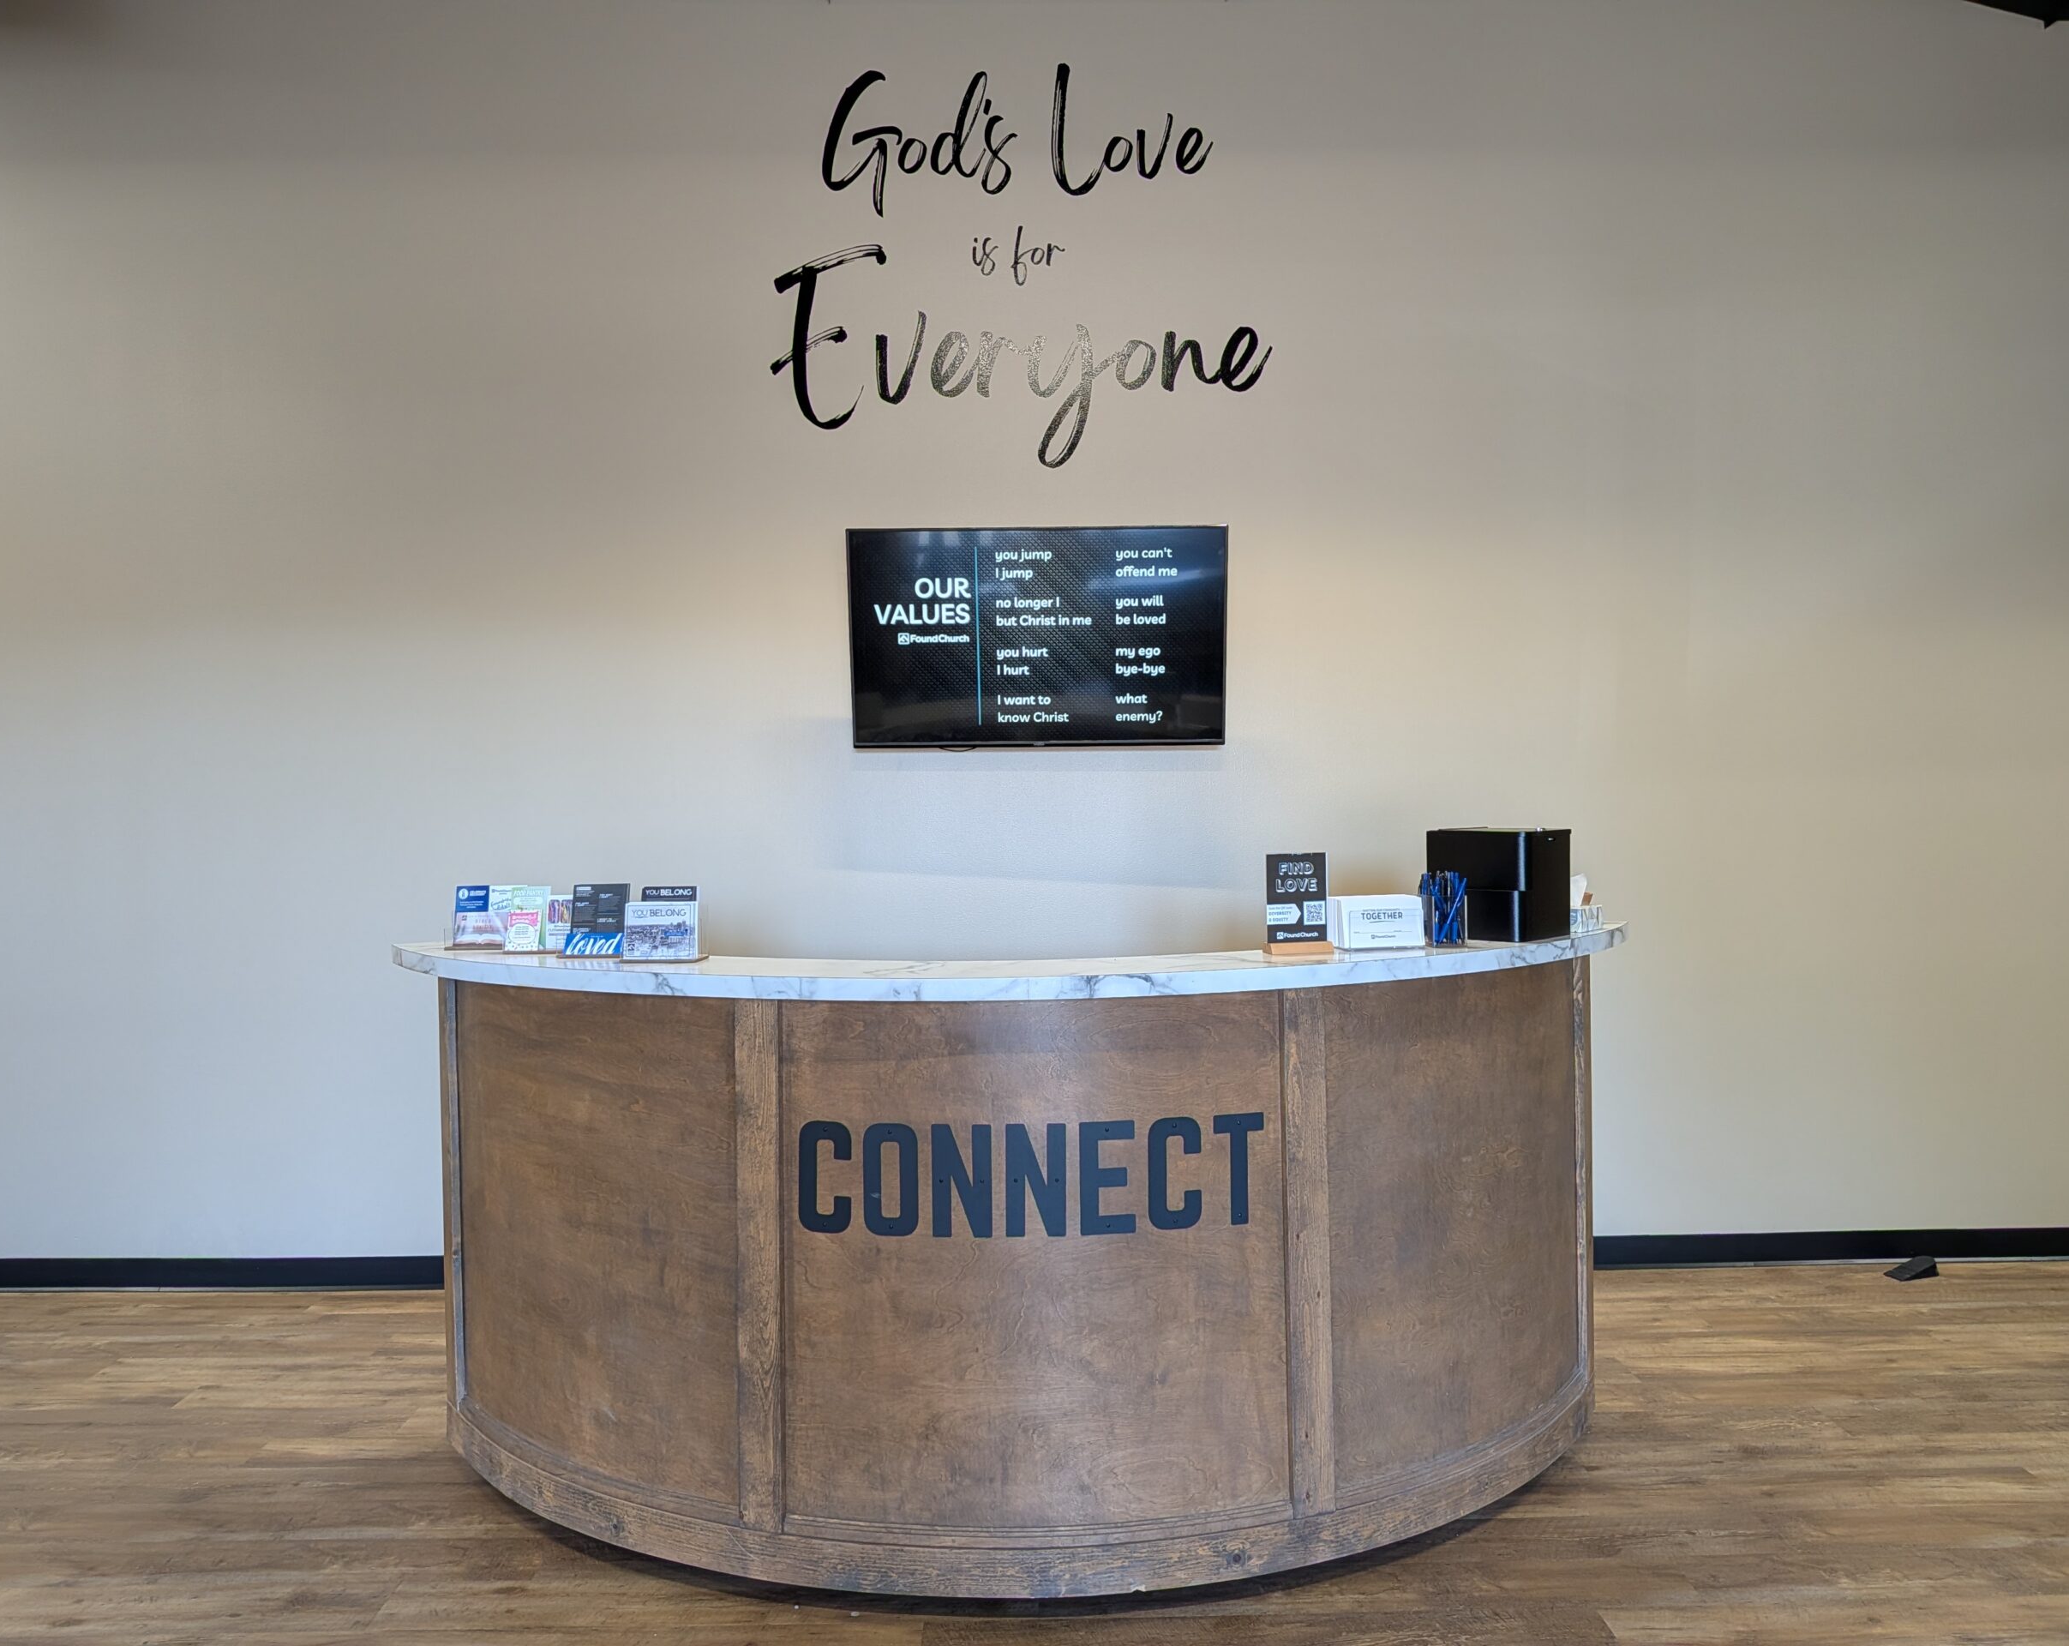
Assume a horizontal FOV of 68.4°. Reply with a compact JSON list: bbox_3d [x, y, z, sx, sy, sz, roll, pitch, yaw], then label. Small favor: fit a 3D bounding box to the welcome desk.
[{"bbox_3d":[-0.039,0.808,3.055,2.757,1.107,0.968,-1,1,0],"label":"welcome desk"}]

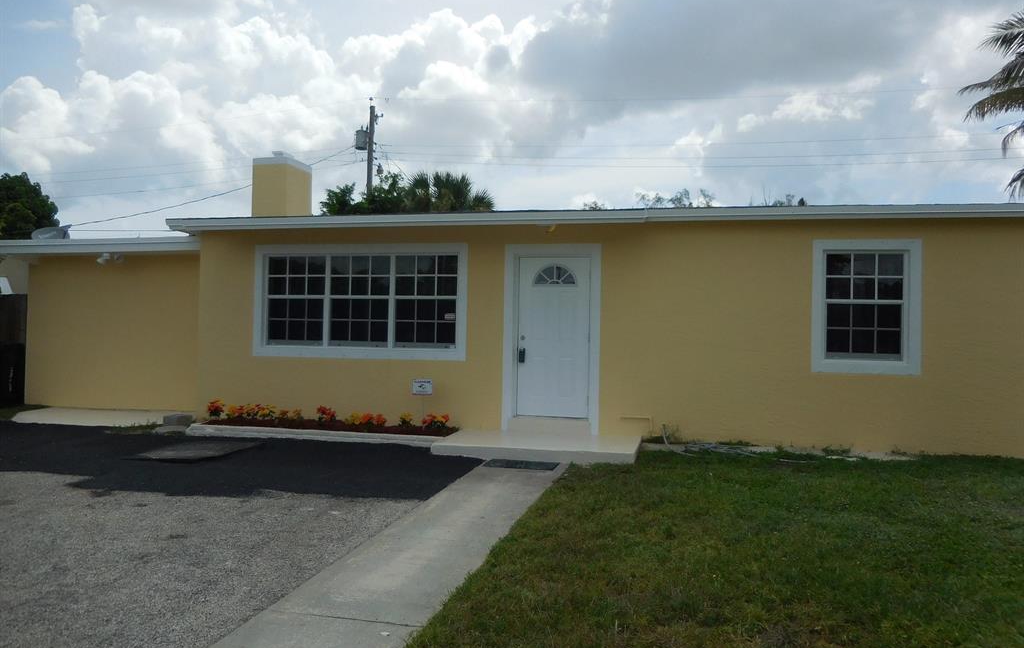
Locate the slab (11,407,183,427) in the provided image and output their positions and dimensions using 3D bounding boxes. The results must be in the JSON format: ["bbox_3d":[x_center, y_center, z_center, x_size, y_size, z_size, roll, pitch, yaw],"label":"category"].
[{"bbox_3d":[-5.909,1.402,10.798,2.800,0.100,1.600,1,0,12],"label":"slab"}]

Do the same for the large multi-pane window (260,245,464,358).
[{"bbox_3d":[-2.070,-0.300,9.978,2.976,1.498,0.120,1,0,12],"label":"large multi-pane window"}]

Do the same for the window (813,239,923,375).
[{"bbox_3d":[4.143,-0.195,8.661,1.171,1.556,0.120,1,0,12],"label":"window"}]

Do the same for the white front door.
[{"bbox_3d":[0.542,0.175,9.493,0.922,2.041,0.050,1,0,12],"label":"white front door"}]

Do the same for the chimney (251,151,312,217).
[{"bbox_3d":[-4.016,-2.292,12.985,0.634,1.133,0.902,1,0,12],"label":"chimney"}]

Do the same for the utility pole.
[{"bbox_3d":[-5.564,-3.498,28.973,0.320,10.143,0.320,1,0,12],"label":"utility pole"}]

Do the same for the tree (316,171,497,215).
[{"bbox_3d":[-3.297,-1.484,22.983,4.800,6.119,3.600,1,0,12],"label":"tree"}]

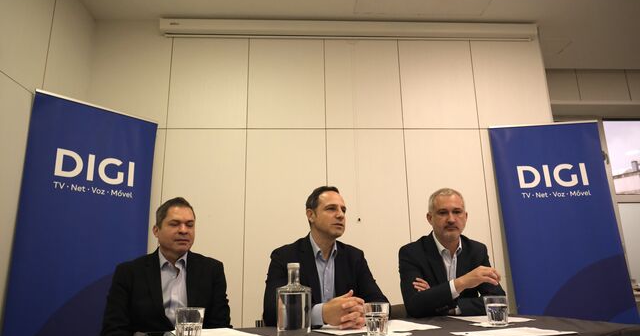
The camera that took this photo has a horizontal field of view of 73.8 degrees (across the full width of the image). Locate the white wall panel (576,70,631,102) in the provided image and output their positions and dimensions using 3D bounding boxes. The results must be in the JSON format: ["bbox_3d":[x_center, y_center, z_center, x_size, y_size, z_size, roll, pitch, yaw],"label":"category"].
[{"bbox_3d":[3.233,-0.939,4.878,0.591,0.362,0.035,0,-14,-3],"label":"white wall panel"}]

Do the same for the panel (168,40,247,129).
[{"bbox_3d":[-0.954,-0.793,3.715,0.667,0.958,0.035,0,-14,-3],"label":"panel"}]

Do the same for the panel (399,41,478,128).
[{"bbox_3d":[1.045,-0.802,3.815,0.667,0.958,0.035,0,-14,-3],"label":"panel"}]

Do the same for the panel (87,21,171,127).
[{"bbox_3d":[-1.635,-0.814,3.687,0.697,1.006,0.035,0,-14,-3],"label":"panel"}]

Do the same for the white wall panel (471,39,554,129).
[{"bbox_3d":[1.711,-0.805,3.848,0.667,0.958,0.035,0,-14,-3],"label":"white wall panel"}]

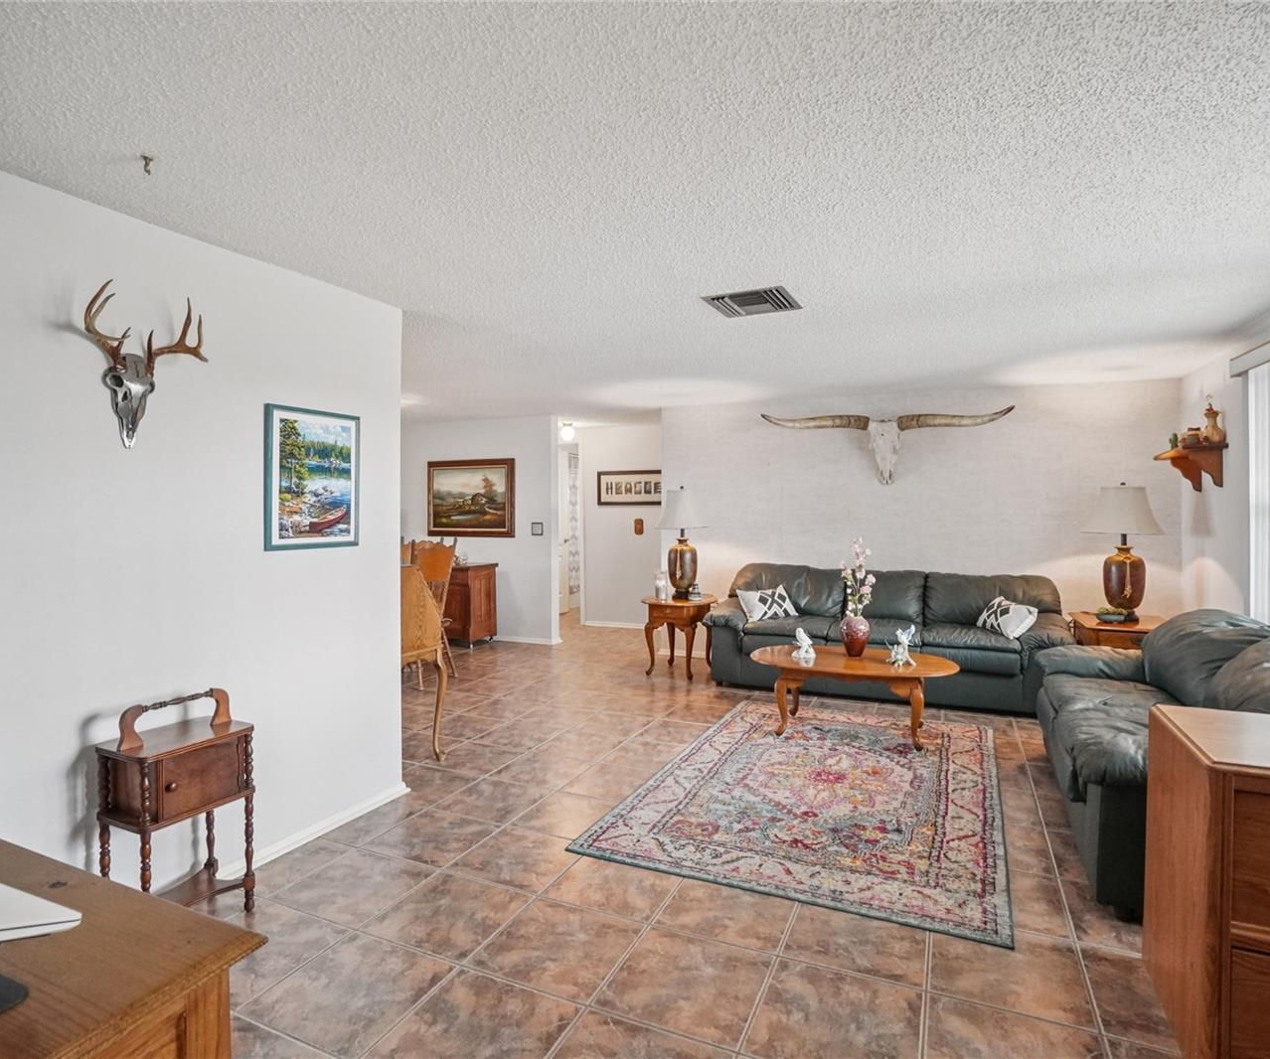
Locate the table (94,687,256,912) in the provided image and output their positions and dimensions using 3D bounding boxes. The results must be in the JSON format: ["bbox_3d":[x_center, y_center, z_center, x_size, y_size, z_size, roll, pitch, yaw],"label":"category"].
[{"bbox_3d":[-1.495,0.942,2.193,0.245,0.774,0.392,1,2,26],"label":"table"}]

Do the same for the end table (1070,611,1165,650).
[{"bbox_3d":[3.413,0.952,4.595,0.588,0.588,0.676,0,1,24],"label":"end table"}]

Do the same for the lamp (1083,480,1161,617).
[{"bbox_3d":[3.383,0.145,4.593,0.431,0.951,0.431,1,2,26],"label":"lamp"}]

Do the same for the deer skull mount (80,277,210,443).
[{"bbox_3d":[-1.530,-0.510,2.083,0.225,0.510,0.363,1,2,26],"label":"deer skull mount"}]

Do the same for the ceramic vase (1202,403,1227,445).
[{"bbox_3d":[3.523,-0.657,4.039,0.118,0.274,0.118,1,2,26],"label":"ceramic vase"}]

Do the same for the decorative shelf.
[{"bbox_3d":[3.686,-0.406,4.406,0.245,0.265,0.676,0,1,24],"label":"decorative shelf"}]

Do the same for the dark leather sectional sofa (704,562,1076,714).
[{"bbox_3d":[1.904,0.796,5.200,2.568,0.902,0.960,0,1,24],"label":"dark leather sectional sofa"}]

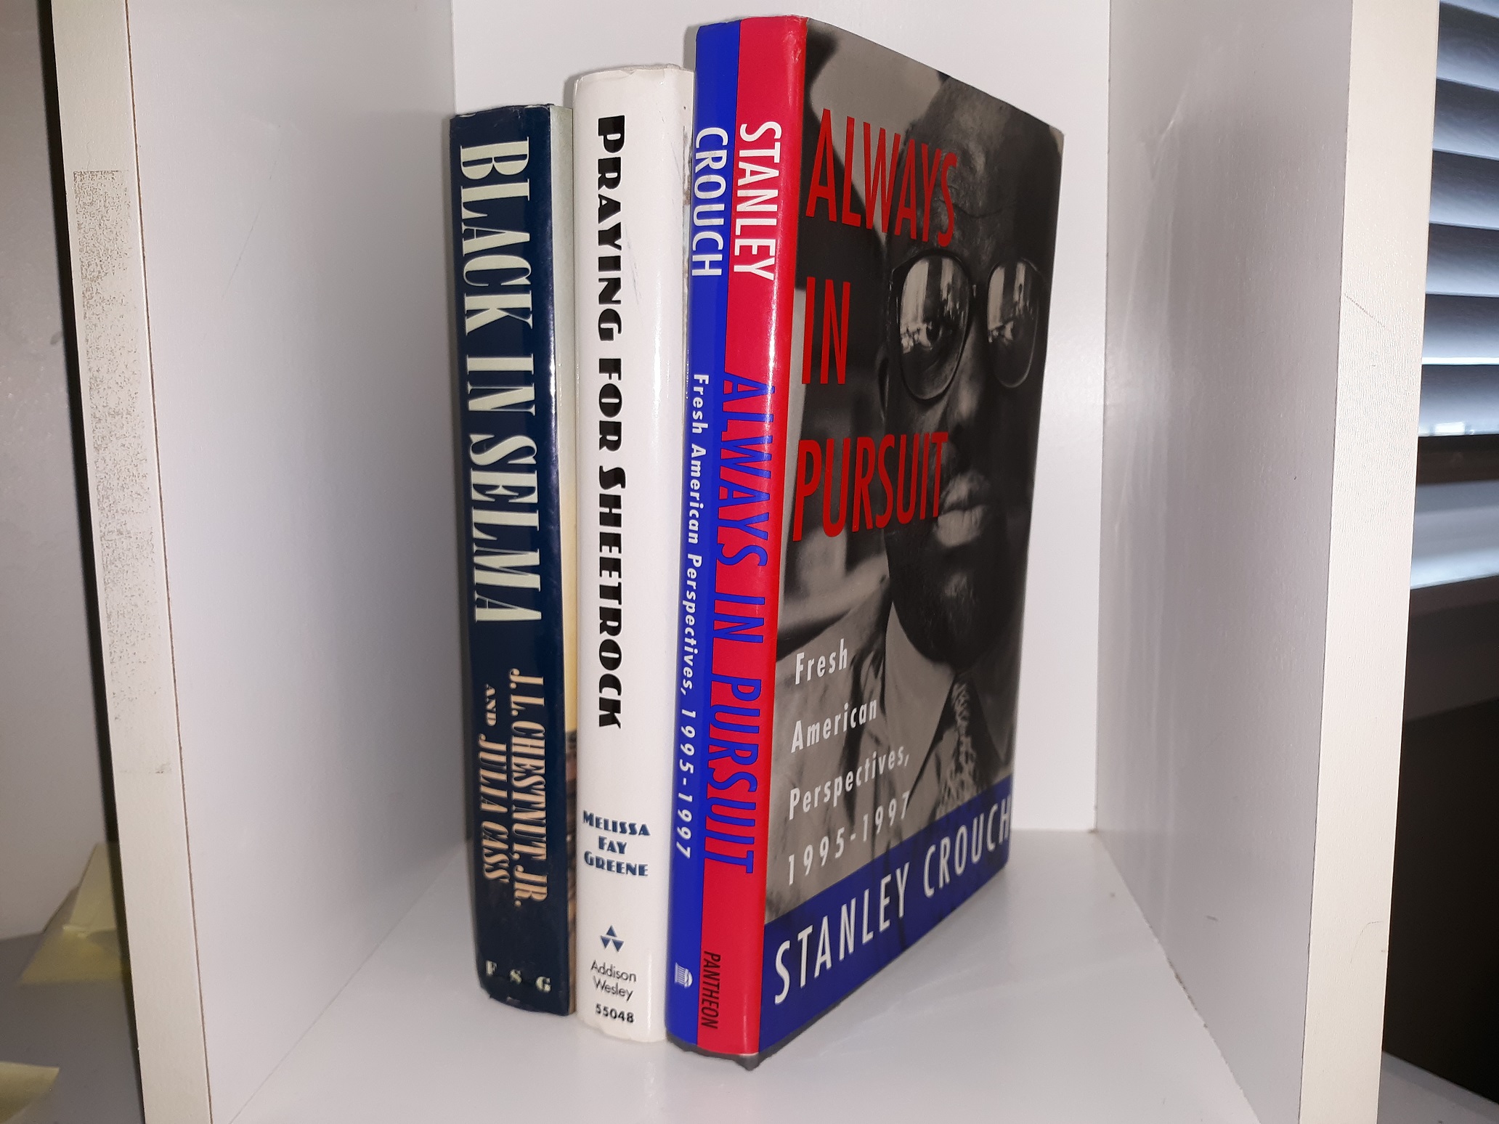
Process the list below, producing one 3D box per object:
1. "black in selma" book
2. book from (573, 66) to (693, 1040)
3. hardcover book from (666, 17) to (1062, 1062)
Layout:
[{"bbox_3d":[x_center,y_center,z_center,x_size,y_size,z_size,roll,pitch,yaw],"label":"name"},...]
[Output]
[{"bbox_3d":[-0.027,-0.004,0.378,0.030,0.234,0.155,4,10,27],"label":"\"black in selma\" book"},{"bbox_3d":[0.006,-0.004,0.360,0.031,0.237,0.157,6,11,28],"label":"book"},{"bbox_3d":[0.038,-0.006,0.342,0.030,0.243,0.156,9,12,34],"label":"hardcover book"}]

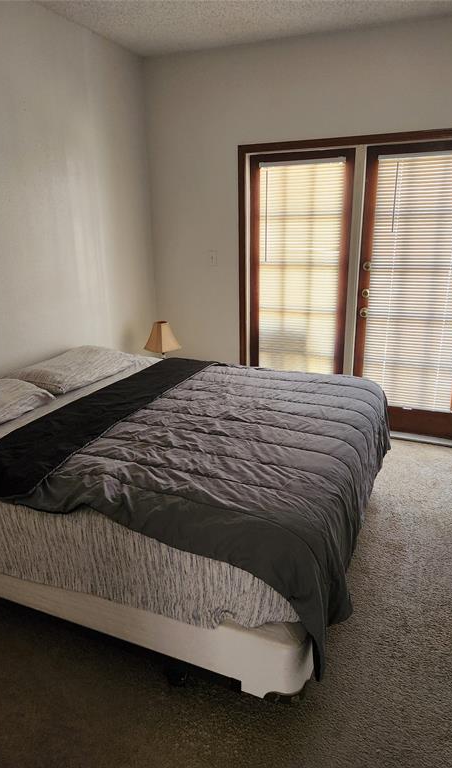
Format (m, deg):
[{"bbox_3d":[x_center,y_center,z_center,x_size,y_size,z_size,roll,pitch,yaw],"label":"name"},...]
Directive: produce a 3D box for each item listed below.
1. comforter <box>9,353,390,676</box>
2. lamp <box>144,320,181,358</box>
[{"bbox_3d":[0.104,0.410,2.551,1.250,0.530,1.970,6,19,21],"label":"comforter"},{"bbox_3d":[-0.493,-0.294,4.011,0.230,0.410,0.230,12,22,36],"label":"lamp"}]

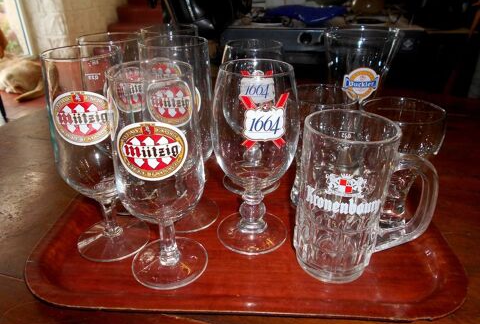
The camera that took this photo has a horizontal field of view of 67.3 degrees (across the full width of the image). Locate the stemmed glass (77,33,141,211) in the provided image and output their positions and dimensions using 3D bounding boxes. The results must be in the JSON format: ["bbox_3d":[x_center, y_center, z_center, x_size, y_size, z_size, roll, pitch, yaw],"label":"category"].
[{"bbox_3d":[-0.115,-0.035,0.360,0.068,0.172,0.068,-13,30,-24],"label":"stemmed glass"}]

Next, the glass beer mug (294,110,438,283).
[{"bbox_3d":[0.099,0.030,0.286,0.107,0.125,0.070,5,28,8],"label":"glass beer mug"}]

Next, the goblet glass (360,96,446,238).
[{"bbox_3d":[0.142,0.006,0.342,0.068,0.118,0.068,12,30,22],"label":"goblet glass"}]

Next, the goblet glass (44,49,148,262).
[{"bbox_3d":[-0.115,-0.004,0.300,0.068,0.172,0.068,-6,28,-12],"label":"goblet glass"}]

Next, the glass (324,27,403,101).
[{"bbox_3d":[0.130,-0.064,0.422,0.079,0.168,0.079,9,28,16],"label":"glass"}]

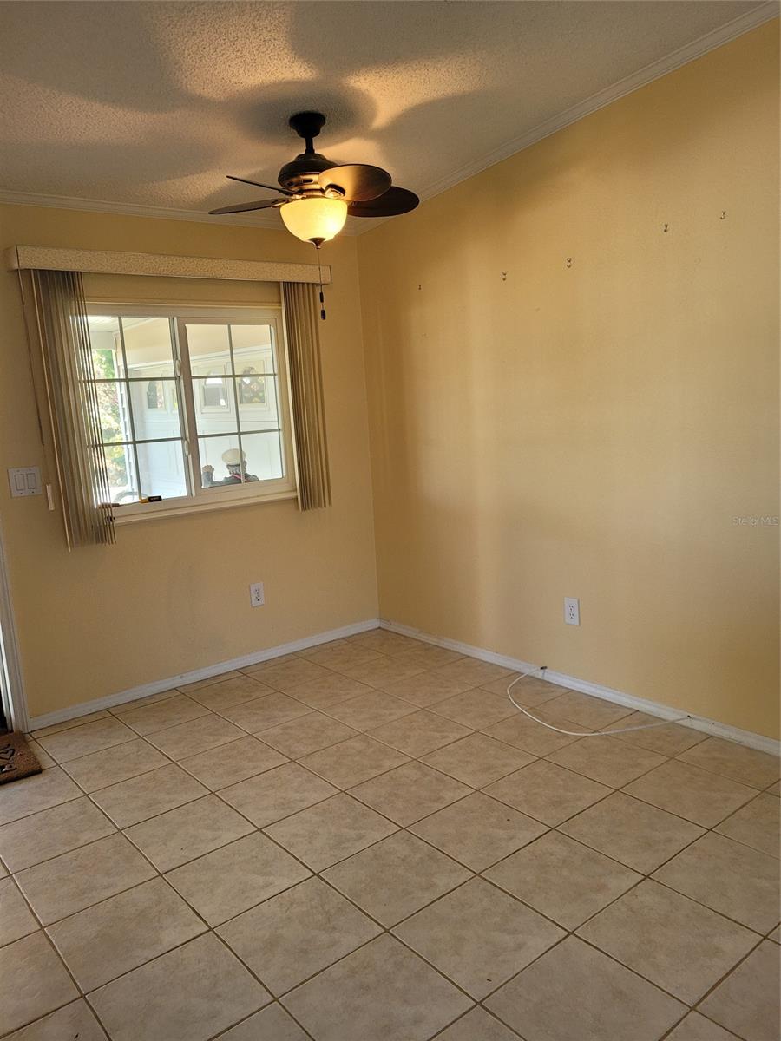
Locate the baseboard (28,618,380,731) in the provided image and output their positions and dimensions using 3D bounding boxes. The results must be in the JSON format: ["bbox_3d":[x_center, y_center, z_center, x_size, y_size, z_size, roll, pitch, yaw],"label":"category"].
[{"bbox_3d":[-0.825,0.746,3.994,1.945,0.058,0.013,-11,12,-38],"label":"baseboard"}]

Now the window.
[{"bbox_3d":[-0.959,-0.536,3.749,1.105,0.955,0.080,-11,12,-38],"label":"window"}]

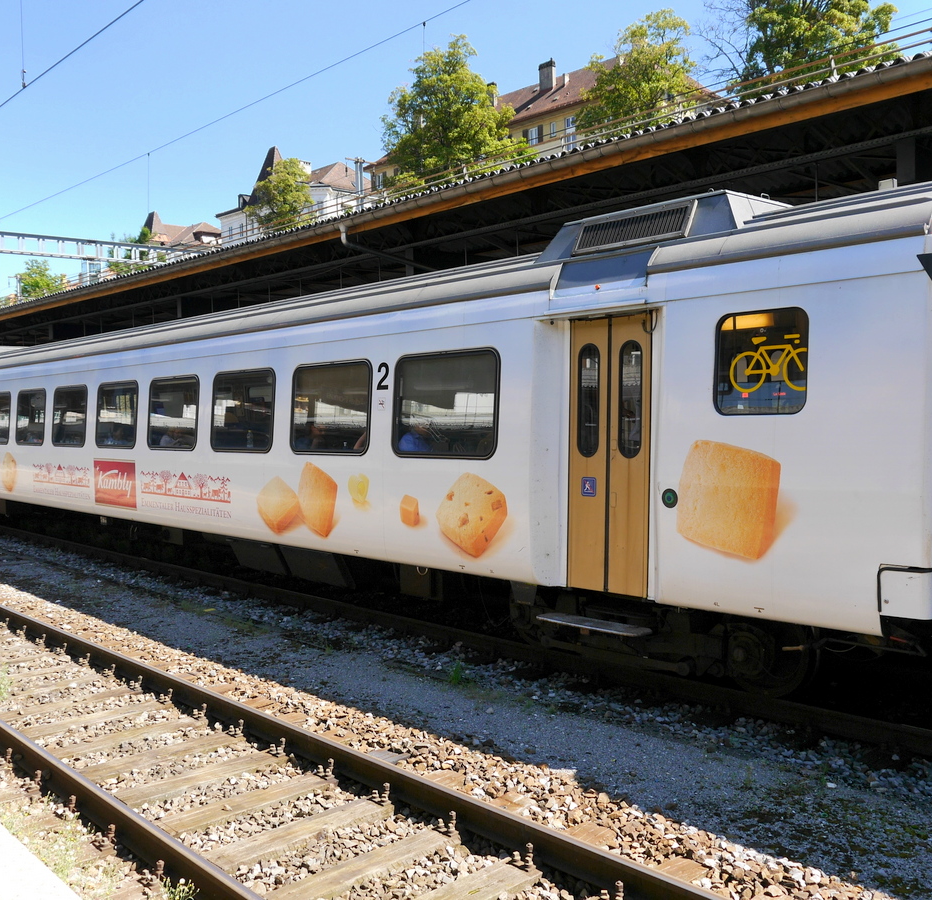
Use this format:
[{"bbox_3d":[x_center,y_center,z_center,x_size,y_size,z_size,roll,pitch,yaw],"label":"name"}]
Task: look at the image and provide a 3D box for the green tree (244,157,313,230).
[{"bbox_3d":[-15.200,-19.730,79.216,5.539,8.200,5.539,-1,2,-11],"label":"green tree"}]

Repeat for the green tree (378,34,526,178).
[{"bbox_3d":[-0.775,-21.227,63.373,9.370,11.500,9.370,-1,2,0],"label":"green tree"}]

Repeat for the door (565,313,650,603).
[{"bbox_3d":[1.168,0.041,7.854,0.100,2.225,0.859,0,1,-43],"label":"door"}]

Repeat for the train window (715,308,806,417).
[{"bbox_3d":[2.047,-0.596,6.739,0.080,0.731,0.725,3,-1,-42],"label":"train window"}]

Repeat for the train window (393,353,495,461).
[{"bbox_3d":[-0.202,-0.424,9.184,0.080,1.017,1.532,3,-1,-42],"label":"train window"}]

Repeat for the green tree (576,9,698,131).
[{"bbox_3d":[9.323,-19.085,52.463,6.573,9.300,6.573,-1,2,10],"label":"green tree"}]

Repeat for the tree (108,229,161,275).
[{"bbox_3d":[-33.955,-18.883,99.753,5.337,7.500,5.337,-2,2,-18],"label":"tree"}]

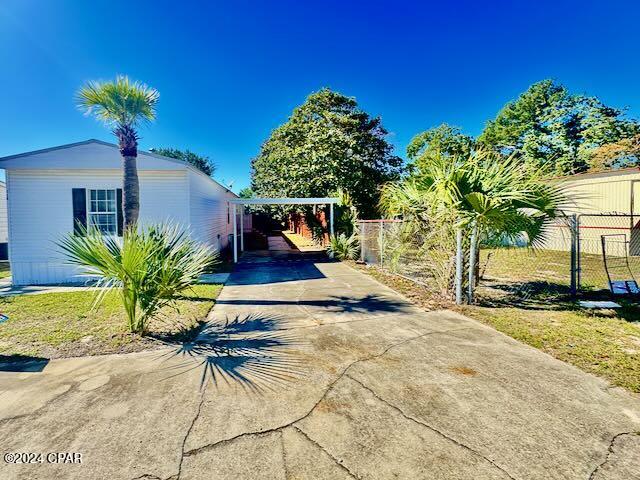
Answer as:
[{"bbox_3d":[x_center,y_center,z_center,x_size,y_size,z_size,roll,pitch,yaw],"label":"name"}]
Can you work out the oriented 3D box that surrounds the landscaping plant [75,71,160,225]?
[{"bbox_3d":[-3.858,-0.926,5.121,1.450,4.260,1.450,0,5,0],"label":"landscaping plant"}]

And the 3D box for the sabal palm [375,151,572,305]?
[{"bbox_3d":[2.960,-0.356,5.386,3.350,3.000,3.100,0,5,0],"label":"sabal palm"}]

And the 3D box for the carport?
[{"bbox_3d":[-1.604,-0.491,11.430,4.050,2.340,3.400,-1,5,-11],"label":"carport"}]

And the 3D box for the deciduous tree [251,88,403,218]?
[{"bbox_3d":[0.323,-4.576,16.127,9.000,9.700,8.800,0,5,0],"label":"deciduous tree"}]

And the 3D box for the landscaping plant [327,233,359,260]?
[{"bbox_3d":[0.888,0.266,10.211,1.170,1.030,1.100,0,5,0],"label":"landscaping plant"}]

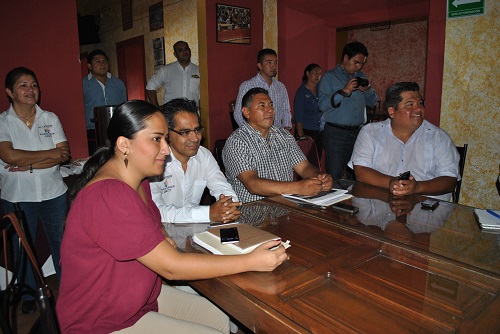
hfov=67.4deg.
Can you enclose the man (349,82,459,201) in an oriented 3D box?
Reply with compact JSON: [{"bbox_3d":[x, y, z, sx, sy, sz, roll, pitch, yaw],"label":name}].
[{"bbox_3d":[0.758,0.244,1.928,0.640,1.350,0.780,2,9,20],"label":"man"}]

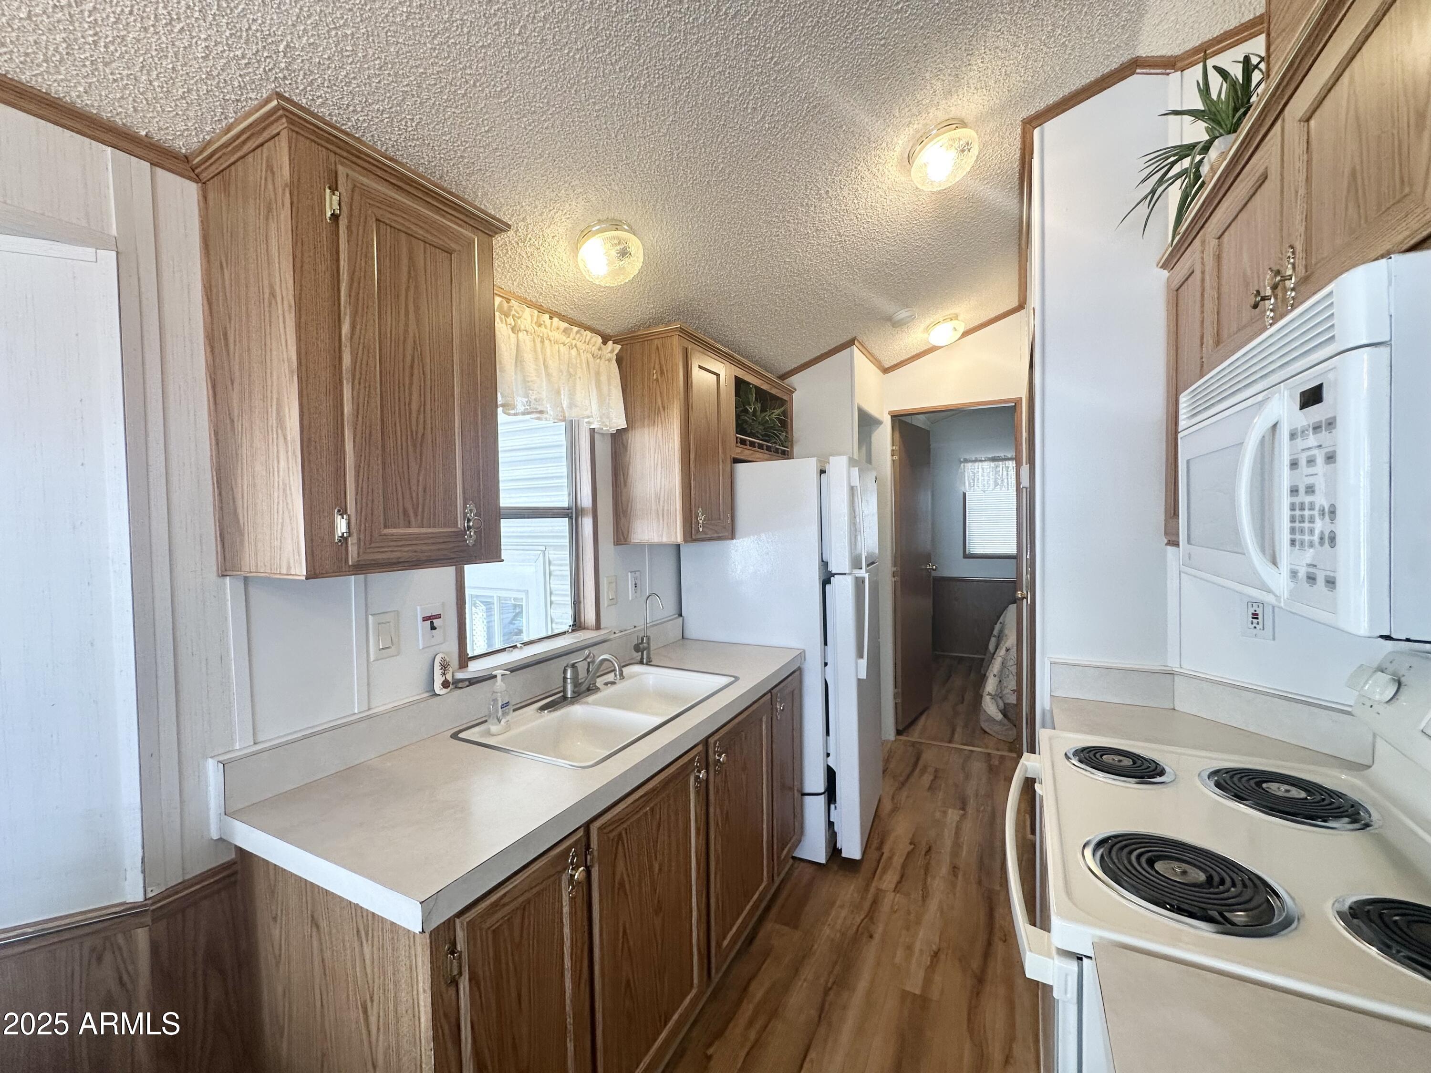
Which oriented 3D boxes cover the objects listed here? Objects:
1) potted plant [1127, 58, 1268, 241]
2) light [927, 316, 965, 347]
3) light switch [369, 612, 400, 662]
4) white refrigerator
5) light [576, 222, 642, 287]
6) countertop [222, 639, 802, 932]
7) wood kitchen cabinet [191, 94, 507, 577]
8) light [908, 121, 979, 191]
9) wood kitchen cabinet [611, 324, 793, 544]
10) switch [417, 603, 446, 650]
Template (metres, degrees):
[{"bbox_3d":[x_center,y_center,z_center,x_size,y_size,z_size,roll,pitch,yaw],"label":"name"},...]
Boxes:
[{"bbox_3d":[1.134,-0.902,1.333,0.301,0.372,0.284,0,2,27],"label":"potted plant"},{"bbox_3d":[1.294,-1.149,3.246,0.181,0.083,0.181,-21,-7,26],"label":"light"},{"bbox_3d":[-0.808,0.244,1.422,0.014,0.116,0.071,0,2,27],"label":"light switch"},{"bbox_3d":[0.357,0.515,2.833,0.799,1.700,0.700,0,2,27],"label":"white refrigerator"},{"bbox_3d":[-0.310,-0.829,1.706,0.180,0.083,0.180,-17,-7,-2],"label":"light"},{"bbox_3d":[-0.292,0.529,1.772,0.592,0.044,1.778,0,2,27],"label":"countertop"},{"bbox_3d":[-0.733,-0.328,1.233,0.326,0.789,0.491,0,2,27],"label":"wood kitchen cabinet"},{"bbox_3d":[0.674,-1.128,1.720,0.181,0.074,0.181,-20,-7,26],"label":"light"},{"bbox_3d":[0.024,-0.392,2.747,0.326,0.800,1.278,0,2,27],"label":"wood kitchen cabinet"},{"bbox_3d":[-0.747,0.237,1.537,0.020,0.114,0.076,0,2,27],"label":"switch"}]

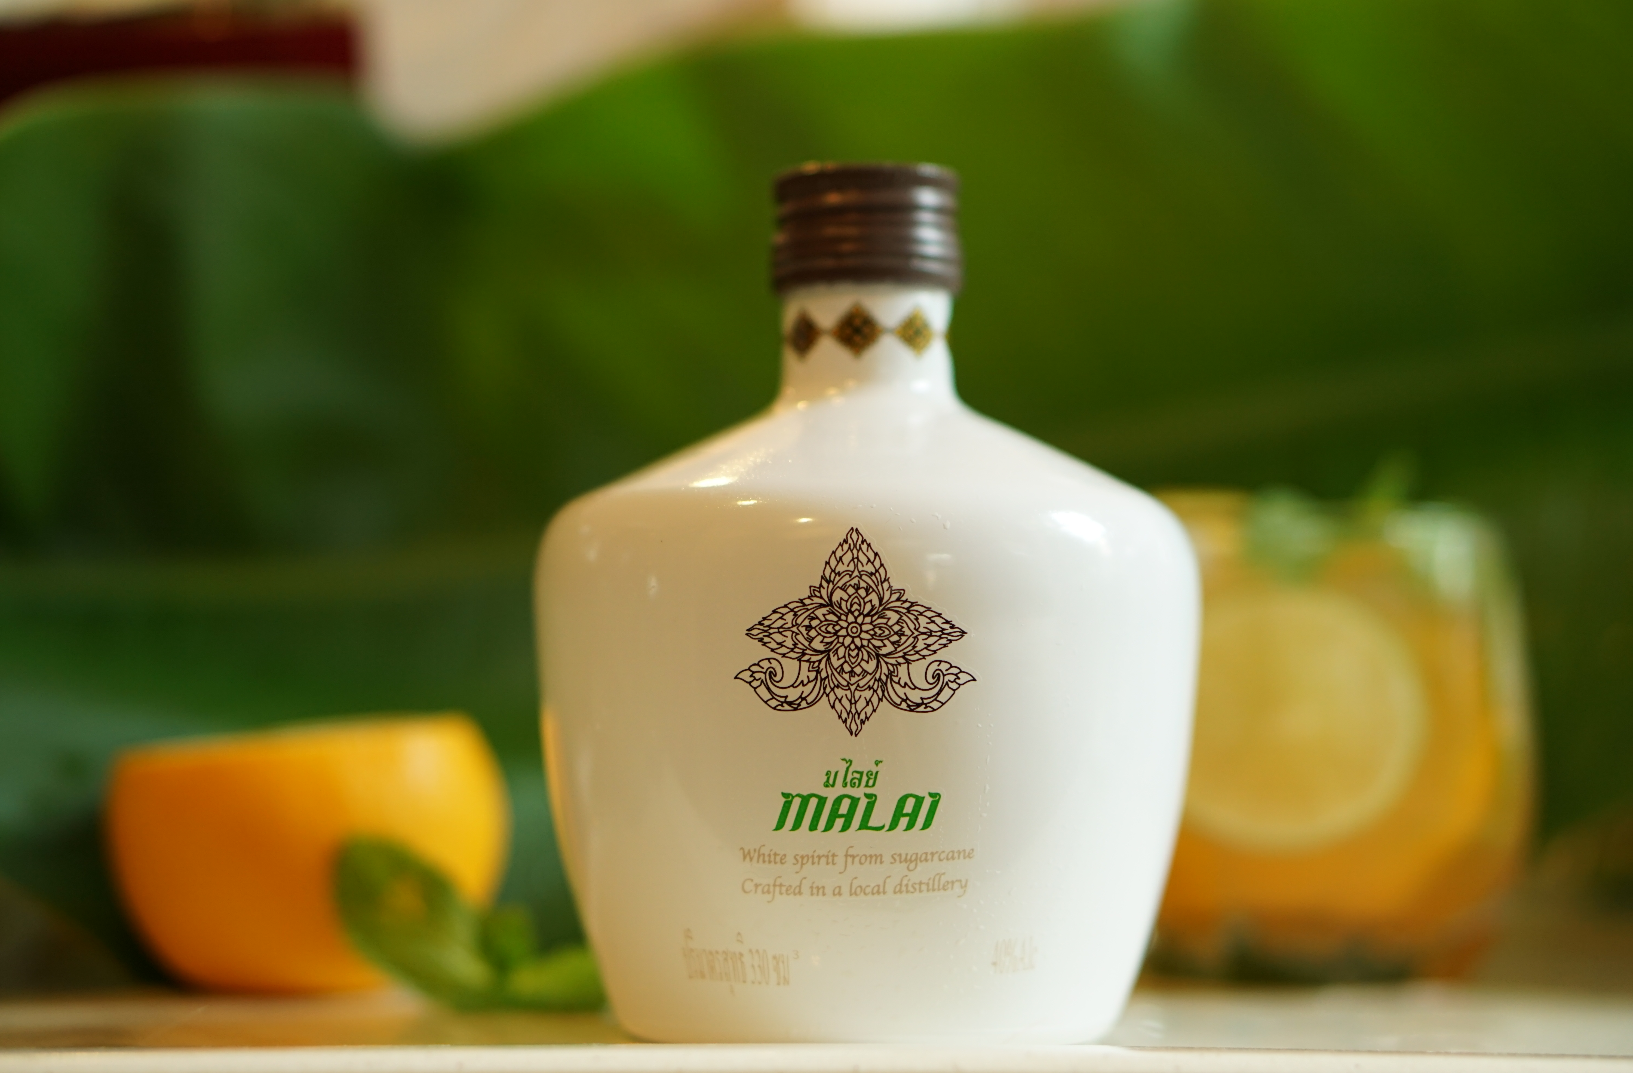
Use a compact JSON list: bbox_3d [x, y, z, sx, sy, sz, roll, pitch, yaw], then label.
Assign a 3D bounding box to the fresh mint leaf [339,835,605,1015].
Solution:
[{"bbox_3d":[-0.056,0.064,0.572,0.051,0.029,0.036,0,-5,0],"label":"fresh mint leaf"}]

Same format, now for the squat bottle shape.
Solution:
[{"bbox_3d":[0.008,0.010,0.503,0.098,0.126,0.098,0,-5,3],"label":"squat bottle shape"}]

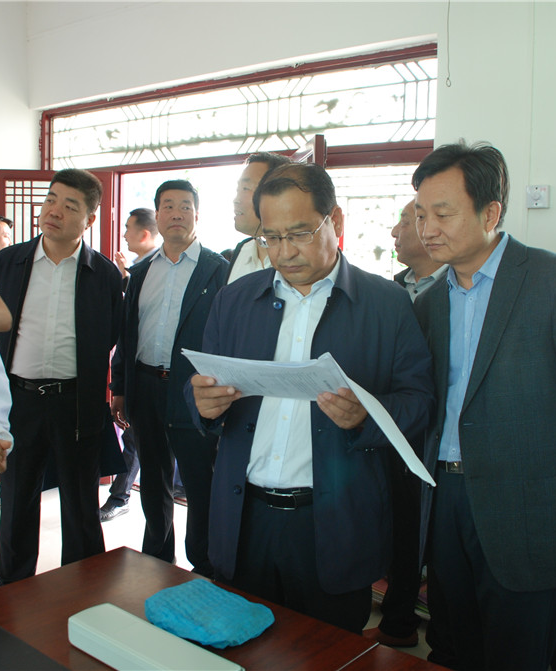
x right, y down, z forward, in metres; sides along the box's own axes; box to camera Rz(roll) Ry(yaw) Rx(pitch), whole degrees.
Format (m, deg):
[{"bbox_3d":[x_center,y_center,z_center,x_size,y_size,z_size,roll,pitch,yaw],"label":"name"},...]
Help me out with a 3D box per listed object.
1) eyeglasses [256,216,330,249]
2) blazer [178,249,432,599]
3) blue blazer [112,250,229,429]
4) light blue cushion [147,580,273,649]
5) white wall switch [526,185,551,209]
[{"bbox_3d":[0.036,-0.214,1.560,0.138,0.045,0.140,-1,26,30],"label":"eyeglasses"},{"bbox_3d":[0.064,0.184,1.630,0.550,0.730,0.360,3,6,15],"label":"blazer"},{"bbox_3d":[-0.430,0.008,3.060,0.500,0.730,0.280,3,6,14],"label":"blue blazer"},{"bbox_3d":[-0.120,0.482,1.327,0.205,0.060,0.140,6,7,40],"label":"light blue cushion"},{"bbox_3d":[0.972,-0.517,2.800,0.087,0.087,0.025,6,7,37],"label":"white wall switch"}]

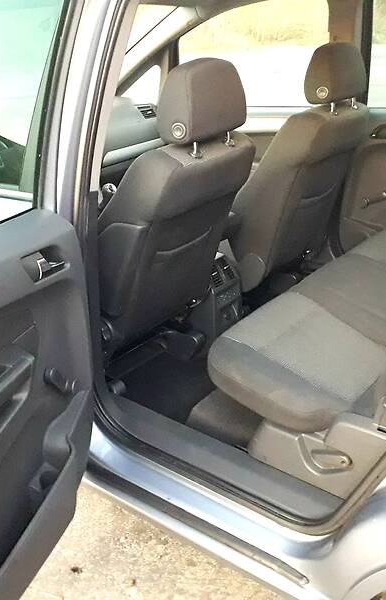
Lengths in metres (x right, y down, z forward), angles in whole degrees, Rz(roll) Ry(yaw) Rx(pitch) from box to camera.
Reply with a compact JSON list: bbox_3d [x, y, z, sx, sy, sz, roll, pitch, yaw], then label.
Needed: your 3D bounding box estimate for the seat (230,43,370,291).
[{"bbox_3d":[0.272,-0.504,2.400,0.740,0.900,0.520,17,31,35],"label":"seat"}]

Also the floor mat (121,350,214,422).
[{"bbox_3d":[-0.040,0.258,2.014,0.370,0.025,0.420,17,31,35],"label":"floor mat"}]

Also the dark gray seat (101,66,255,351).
[{"bbox_3d":[-0.185,-0.258,1.902,0.740,0.900,0.520,17,31,35],"label":"dark gray seat"}]

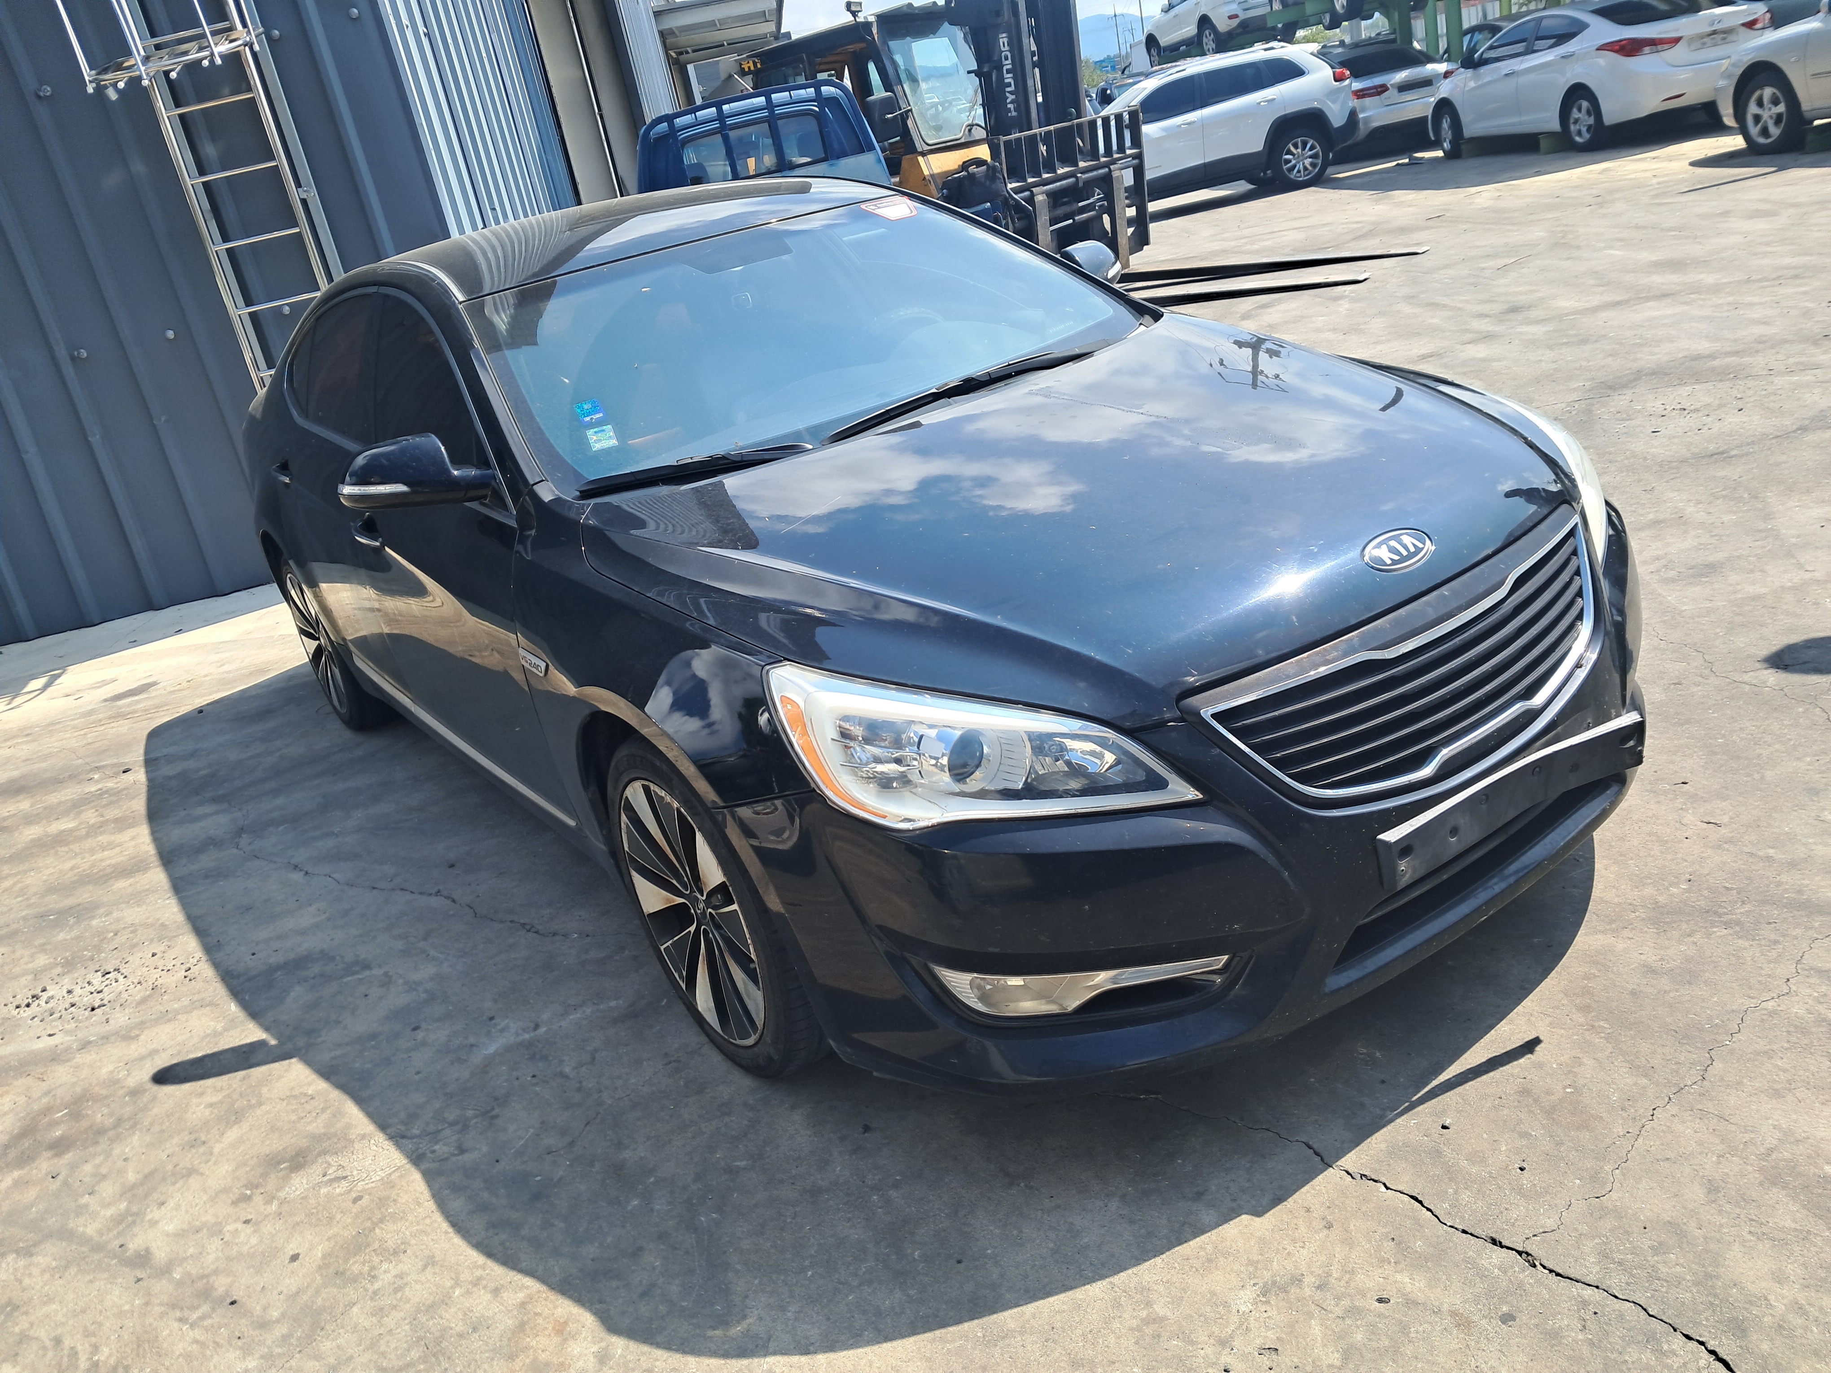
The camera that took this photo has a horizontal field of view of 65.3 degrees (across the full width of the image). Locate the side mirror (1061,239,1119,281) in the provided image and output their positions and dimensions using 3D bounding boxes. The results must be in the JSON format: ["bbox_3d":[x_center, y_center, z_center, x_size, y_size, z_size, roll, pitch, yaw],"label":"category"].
[{"bbox_3d":[0.506,-1.083,3.677,0.240,0.160,0.200,-24,23,-29],"label":"side mirror"}]

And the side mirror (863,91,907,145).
[{"bbox_3d":[-0.237,-4.380,11.000,0.250,0.340,0.100,-22,22,-24],"label":"side mirror"}]

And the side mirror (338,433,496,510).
[{"bbox_3d":[-0.989,-0.424,2.789,0.240,0.160,0.200,-24,23,-29],"label":"side mirror"}]

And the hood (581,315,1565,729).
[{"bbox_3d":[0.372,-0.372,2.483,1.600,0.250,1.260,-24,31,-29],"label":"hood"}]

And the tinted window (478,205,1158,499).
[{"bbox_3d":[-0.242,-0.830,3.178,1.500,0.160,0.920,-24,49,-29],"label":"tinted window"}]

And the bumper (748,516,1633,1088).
[{"bbox_3d":[0.669,0.087,2.324,1.840,0.560,0.740,-24,23,-29],"label":"bumper"}]

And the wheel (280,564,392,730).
[{"bbox_3d":[-1.890,-0.176,4.772,0.240,0.665,0.665,-24,23,-29],"label":"wheel"}]

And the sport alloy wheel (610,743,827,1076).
[{"bbox_3d":[-0.294,0.350,2.476,0.240,0.665,0.665,-24,23,-29],"label":"sport alloy wheel"}]

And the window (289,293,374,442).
[{"bbox_3d":[-1.570,-0.847,3.819,0.100,0.400,1.100,1,10,-35],"label":"window"}]

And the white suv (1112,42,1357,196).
[{"bbox_3d":[3.078,-6.722,17.657,4.620,1.690,1.860,-15,21,-9],"label":"white suv"}]

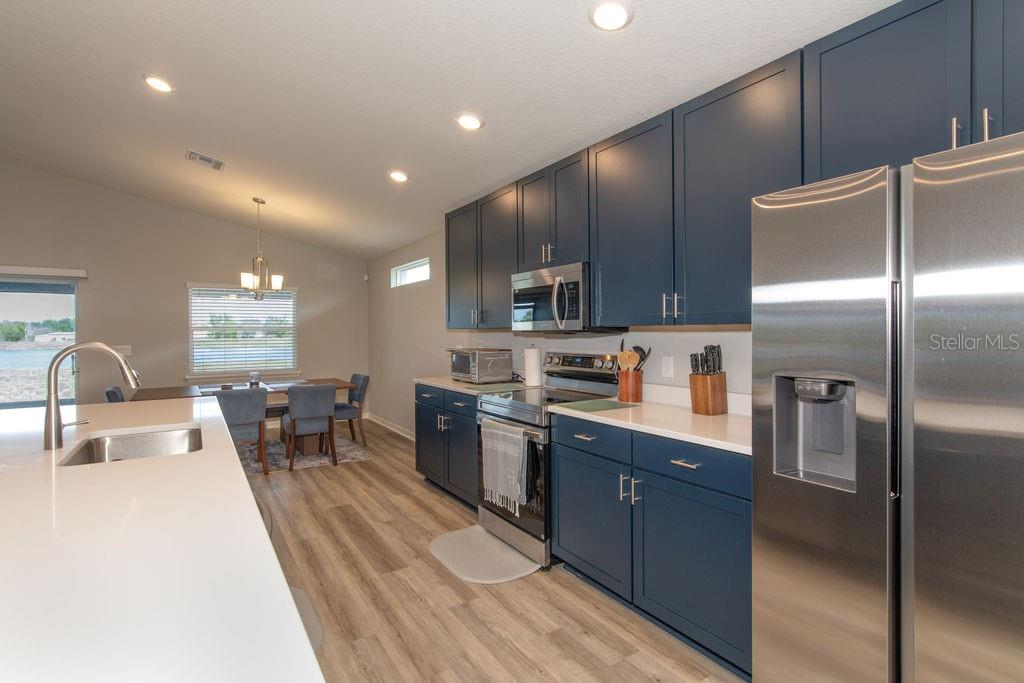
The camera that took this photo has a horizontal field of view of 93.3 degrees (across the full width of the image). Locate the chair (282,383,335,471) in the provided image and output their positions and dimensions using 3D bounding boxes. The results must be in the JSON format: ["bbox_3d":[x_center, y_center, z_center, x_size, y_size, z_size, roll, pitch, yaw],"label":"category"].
[{"bbox_3d":[-2.133,0.844,5.083,0.470,0.865,0.630,-1,1,-27],"label":"chair"}]

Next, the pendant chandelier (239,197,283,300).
[{"bbox_3d":[-2.849,-1.037,5.440,0.435,1.160,0.435,-1,2,-34],"label":"pendant chandelier"}]

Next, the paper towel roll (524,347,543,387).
[{"bbox_3d":[0.164,0.198,3.704,0.126,0.292,0.126,0,1,0],"label":"paper towel roll"}]

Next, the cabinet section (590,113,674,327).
[{"bbox_3d":[0.736,-0.588,2.595,0.325,1.011,0.577,-1,2,-34],"label":"cabinet section"}]

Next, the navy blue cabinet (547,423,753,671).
[{"bbox_3d":[0.826,0.835,2.413,0.645,0.850,1.197,-1,2,-34],"label":"navy blue cabinet"}]

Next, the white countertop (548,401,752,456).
[{"bbox_3d":[0.799,0.385,2.390,0.650,0.029,1.195,-1,2,-34],"label":"white countertop"}]

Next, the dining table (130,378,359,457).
[{"bbox_3d":[-2.908,0.895,5.408,2.070,0.760,1.000,-1,2,-34],"label":"dining table"}]

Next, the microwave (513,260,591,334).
[{"bbox_3d":[0.353,-0.264,3.276,0.385,0.423,0.757,-1,2,-34],"label":"microwave"}]

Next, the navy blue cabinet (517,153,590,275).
[{"bbox_3d":[0.383,-0.817,3.285,0.315,0.682,0.762,-1,2,-34],"label":"navy blue cabinet"}]

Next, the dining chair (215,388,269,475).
[{"bbox_3d":[-2.621,0.844,4.645,0.450,0.825,0.590,-1,2,-34],"label":"dining chair"}]

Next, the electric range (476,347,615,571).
[{"bbox_3d":[0.236,0.702,3.211,0.710,1.190,0.757,-1,2,-34],"label":"electric range"}]

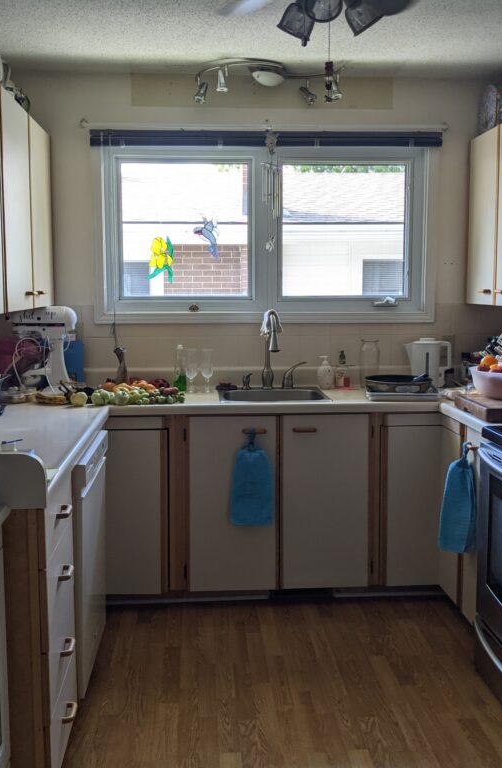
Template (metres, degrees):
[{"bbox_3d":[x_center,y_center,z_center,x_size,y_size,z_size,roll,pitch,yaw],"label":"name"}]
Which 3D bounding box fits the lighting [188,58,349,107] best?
[{"bbox_3d":[0.086,-1.369,3.586,0.690,0.190,0.300,-1,7,-4],"label":"lighting"}]

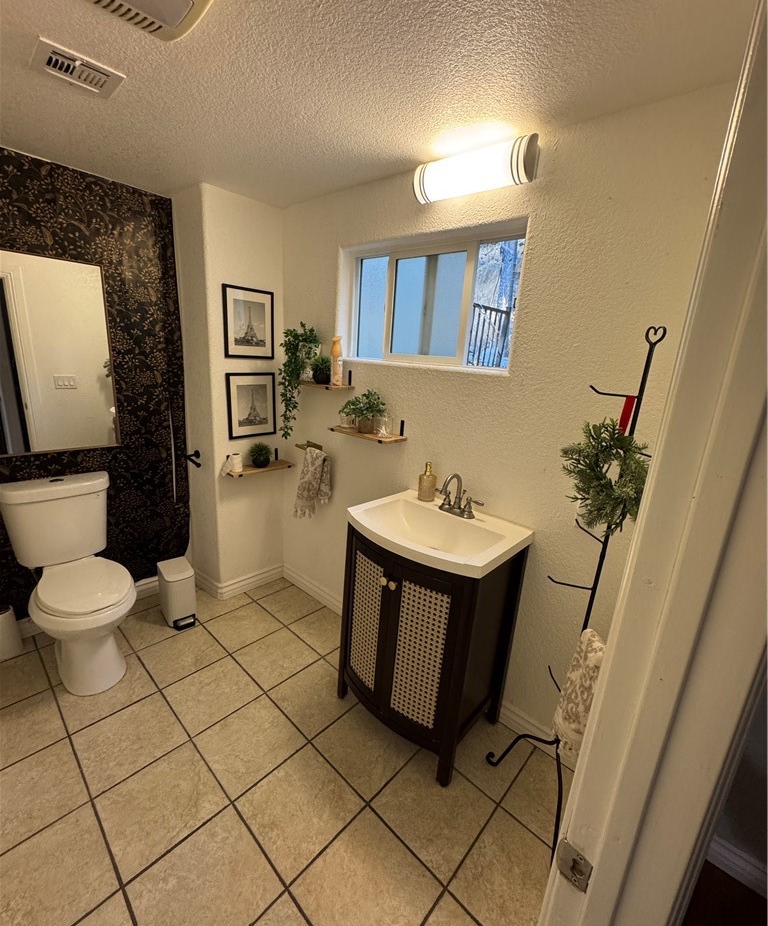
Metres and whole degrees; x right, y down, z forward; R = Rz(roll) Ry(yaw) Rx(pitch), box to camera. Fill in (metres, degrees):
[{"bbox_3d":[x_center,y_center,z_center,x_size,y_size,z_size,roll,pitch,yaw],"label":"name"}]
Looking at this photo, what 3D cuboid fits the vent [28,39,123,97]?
[{"bbox_3d":[-0.860,-1.101,1.164,0.186,0.018,0.191,17,20,41],"label":"vent"}]

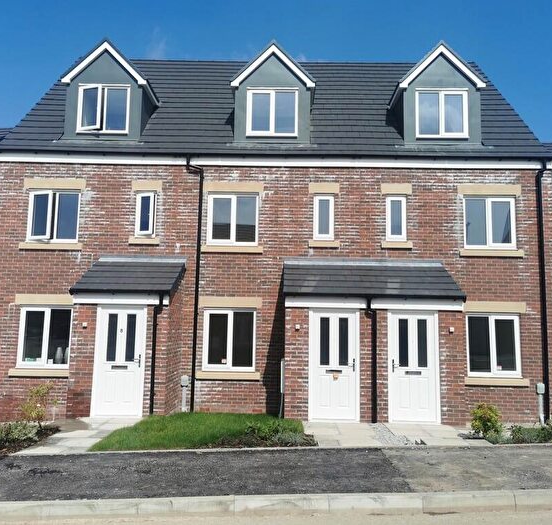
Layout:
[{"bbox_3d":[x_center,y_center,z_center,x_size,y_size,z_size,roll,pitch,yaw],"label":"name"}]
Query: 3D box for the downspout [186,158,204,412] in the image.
[{"bbox_3d":[-1.780,0.421,11.561,0.388,5.360,0.200,1,-6,1],"label":"downspout"}]

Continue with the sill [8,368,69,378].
[{"bbox_3d":[-4.934,2.326,11.509,1.343,0.158,0.150,1,-6,1],"label":"sill"}]

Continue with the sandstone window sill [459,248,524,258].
[{"bbox_3d":[4.634,-0.192,11.807,1.375,0.145,0.150,1,-7,1],"label":"sandstone window sill"}]

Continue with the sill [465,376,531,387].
[{"bbox_3d":[4.620,2.501,11.490,1.360,0.140,0.140,1,-7,1],"label":"sill"}]

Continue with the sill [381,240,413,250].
[{"bbox_3d":[2.587,-0.366,11.740,0.660,0.154,0.150,1,-6,1],"label":"sill"}]

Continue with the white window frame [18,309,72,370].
[{"bbox_3d":[-4.925,1.608,11.667,1.146,1.309,0.075,1,-6,1],"label":"white window frame"}]

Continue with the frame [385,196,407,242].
[{"bbox_3d":[2.636,-0.965,11.975,0.443,1.023,0.075,1,-7,1],"label":"frame"}]

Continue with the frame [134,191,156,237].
[{"bbox_3d":[-2.864,-1.073,12.043,0.460,1.030,0.130,1,-7,1],"label":"frame"}]

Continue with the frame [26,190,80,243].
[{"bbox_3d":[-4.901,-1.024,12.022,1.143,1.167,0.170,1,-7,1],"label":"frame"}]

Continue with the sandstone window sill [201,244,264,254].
[{"bbox_3d":[-0.954,-0.279,11.883,1.344,0.144,0.150,1,-7,1],"label":"sandstone window sill"}]

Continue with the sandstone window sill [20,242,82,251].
[{"bbox_3d":[-4.832,-0.331,11.804,1.366,0.150,0.150,1,-6,1],"label":"sandstone window sill"}]

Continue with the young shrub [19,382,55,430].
[{"bbox_3d":[-4.074,2.444,9.323,0.560,0.790,0.520,1,-7,1],"label":"young shrub"}]

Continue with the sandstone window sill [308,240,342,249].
[{"bbox_3d":[1.038,-0.391,11.757,0.656,0.154,0.150,1,-6,1],"label":"sandstone window sill"}]

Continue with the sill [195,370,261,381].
[{"bbox_3d":[-1.004,2.387,11.578,1.360,0.140,0.140,1,-7,1],"label":"sill"}]

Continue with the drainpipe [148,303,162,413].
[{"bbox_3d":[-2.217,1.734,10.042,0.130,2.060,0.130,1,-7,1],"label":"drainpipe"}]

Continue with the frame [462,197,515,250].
[{"bbox_3d":[4.666,-0.863,11.939,1.139,1.181,0.075,1,-7,1],"label":"frame"}]

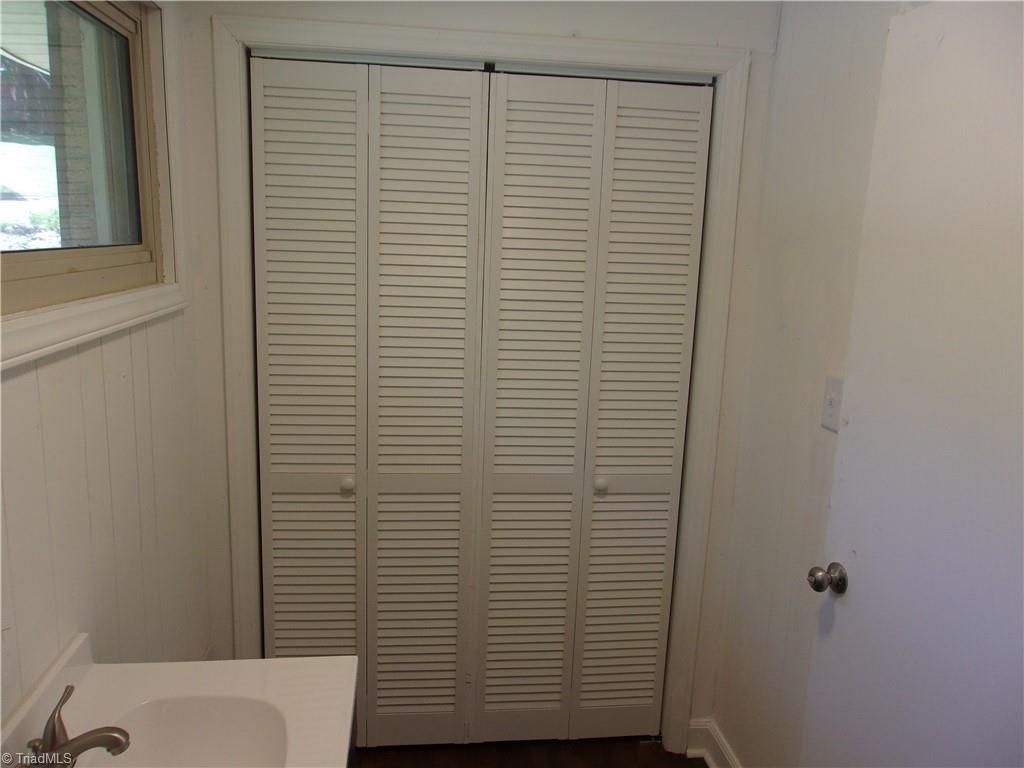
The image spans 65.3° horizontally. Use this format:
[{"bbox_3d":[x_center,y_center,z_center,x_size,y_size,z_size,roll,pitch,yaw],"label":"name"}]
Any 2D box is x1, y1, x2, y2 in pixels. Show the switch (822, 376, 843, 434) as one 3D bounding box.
[{"bbox_3d":[0.728,0.044,1.811,0.012,0.119,0.073,1,11,-7],"label":"switch"}]

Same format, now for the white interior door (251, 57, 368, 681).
[{"bbox_3d":[-0.548,0.136,2.225,0.288,1.950,0.035,1,11,-7],"label":"white interior door"}]

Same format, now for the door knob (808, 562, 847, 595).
[{"bbox_3d":[0.662,0.412,1.692,0.066,0.066,0.066,1,11,-7],"label":"door knob"}]

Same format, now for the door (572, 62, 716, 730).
[{"bbox_3d":[0.360,0.150,2.337,0.291,1.950,0.035,1,11,-7],"label":"door"}]

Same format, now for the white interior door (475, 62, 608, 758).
[{"bbox_3d":[0.058,0.145,2.300,0.311,1.950,0.035,1,11,-7],"label":"white interior door"}]

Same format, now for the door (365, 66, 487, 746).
[{"bbox_3d":[-0.251,0.141,2.262,0.305,1.950,0.035,1,11,-7],"label":"door"}]

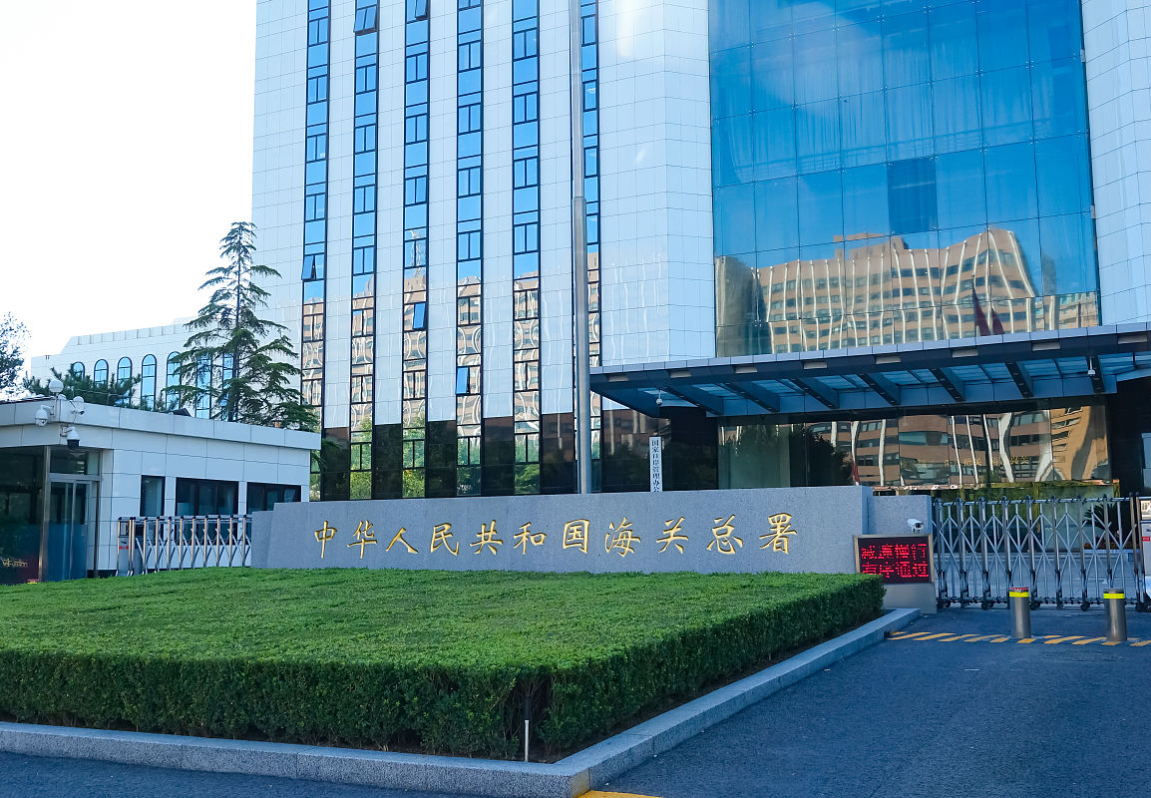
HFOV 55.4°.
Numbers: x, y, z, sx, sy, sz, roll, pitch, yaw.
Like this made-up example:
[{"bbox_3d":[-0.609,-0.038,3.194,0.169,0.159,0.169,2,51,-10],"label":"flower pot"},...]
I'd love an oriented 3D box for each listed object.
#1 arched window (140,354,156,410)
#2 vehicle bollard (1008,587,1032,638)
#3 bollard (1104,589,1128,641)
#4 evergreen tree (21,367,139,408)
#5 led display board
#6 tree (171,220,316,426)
[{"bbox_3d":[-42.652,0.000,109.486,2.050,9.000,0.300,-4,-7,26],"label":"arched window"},{"bbox_3d":[5.173,2.491,12.750,0.225,0.580,0.225,-4,-7,26],"label":"vehicle bollard"},{"bbox_3d":[6.058,2.427,12.300,0.225,0.580,0.225,-4,-7,26],"label":"bollard"},{"bbox_3d":[-16.668,2.318,36.977,4.600,6.890,4.400,-4,-7,26],"label":"evergreen tree"},{"bbox_3d":[4.582,2.310,15.849,1.080,0.730,0.200,-2,-7,11],"label":"led display board"},{"bbox_3d":[-13.741,-0.364,44.332,6.600,13.844,6.400,-4,-7,26],"label":"tree"}]

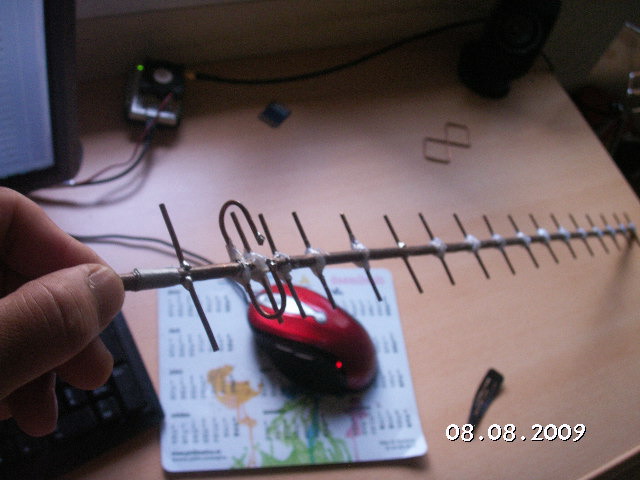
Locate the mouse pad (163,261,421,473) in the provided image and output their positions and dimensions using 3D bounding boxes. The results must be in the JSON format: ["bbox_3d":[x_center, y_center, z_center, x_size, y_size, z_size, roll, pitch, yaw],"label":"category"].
[{"bbox_3d":[-0.027,0.107,0.619,0.230,0.004,0.186,2,59,-17],"label":"mouse pad"}]

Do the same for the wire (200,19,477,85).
[{"bbox_3d":[0.044,-0.227,0.832,0.440,0.030,0.045,-14,65,-25],"label":"wire"}]

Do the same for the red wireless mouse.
[{"bbox_3d":[-0.004,0.083,0.615,0.121,0.041,0.074,36,55,5],"label":"red wireless mouse"}]

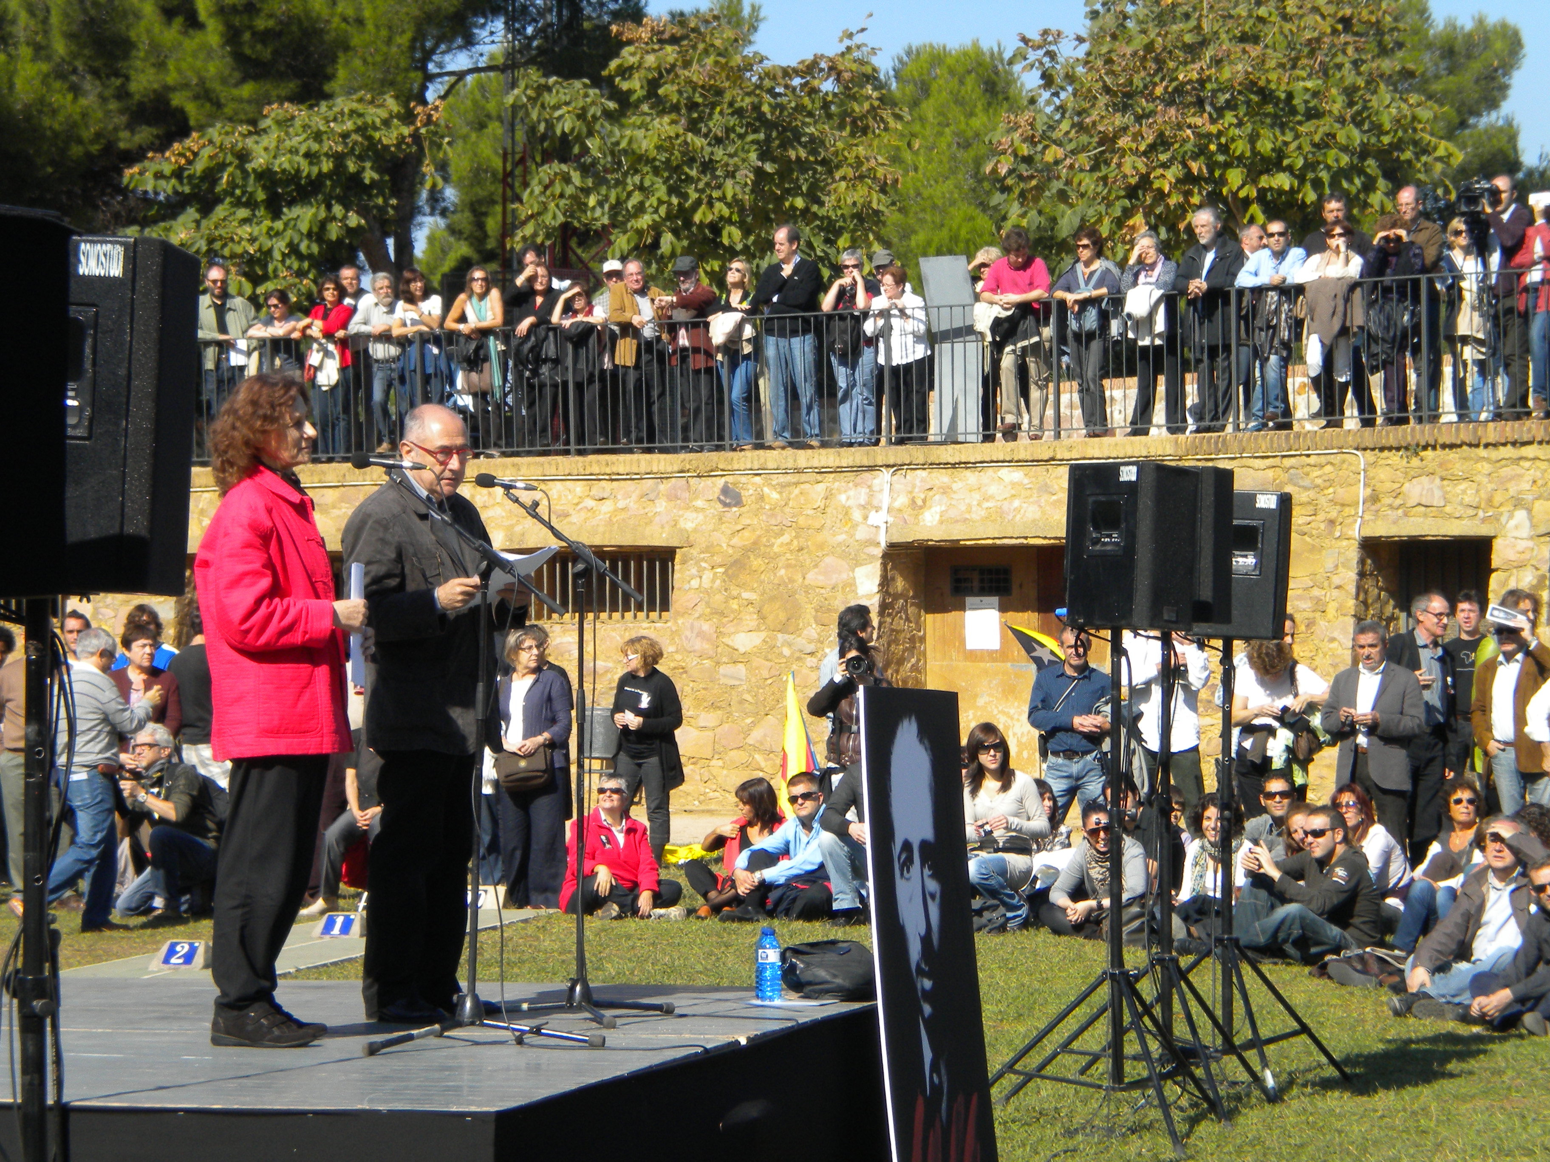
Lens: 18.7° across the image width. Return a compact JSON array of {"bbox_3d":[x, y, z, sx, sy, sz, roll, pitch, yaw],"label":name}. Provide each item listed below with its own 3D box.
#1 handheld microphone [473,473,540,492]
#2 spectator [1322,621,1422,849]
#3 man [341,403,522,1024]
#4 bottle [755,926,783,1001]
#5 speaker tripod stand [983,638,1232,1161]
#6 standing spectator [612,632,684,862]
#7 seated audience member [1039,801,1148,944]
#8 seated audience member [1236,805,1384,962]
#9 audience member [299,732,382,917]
[{"bbox_3d":[-0.709,-0.261,12.400,0.178,0.042,0.042,6,-1,-6],"label":"handheld microphone"},{"bbox_3d":[3.203,1.061,25.200,0.560,1.700,0.380,0,-1,18],"label":"spectator"},{"bbox_3d":[-0.949,0.357,12.900,0.540,1.688,0.450,0,-1,-43],"label":"man"},{"bbox_3d":[-0.017,1.091,13.400,0.072,0.212,0.072,-1,-1,0],"label":"bottle"},{"bbox_3d":[1.099,1.041,16.200,0.950,1.750,0.980,0,0,6],"label":"speaker tripod stand"},{"bbox_3d":[-0.878,1.177,32.300,0.480,1.620,0.340,-1,-1,30],"label":"standing spectator"},{"bbox_3d":[1.710,1.538,25.200,0.640,0.720,0.620,-1,-1,5],"label":"seated audience member"},{"bbox_3d":[2.564,1.452,22.600,0.650,0.770,0.520,0,-1,-29],"label":"seated audience member"},{"bbox_3d":[-2.281,1.241,26.400,0.600,1.270,0.850,0,-1,20],"label":"audience member"}]

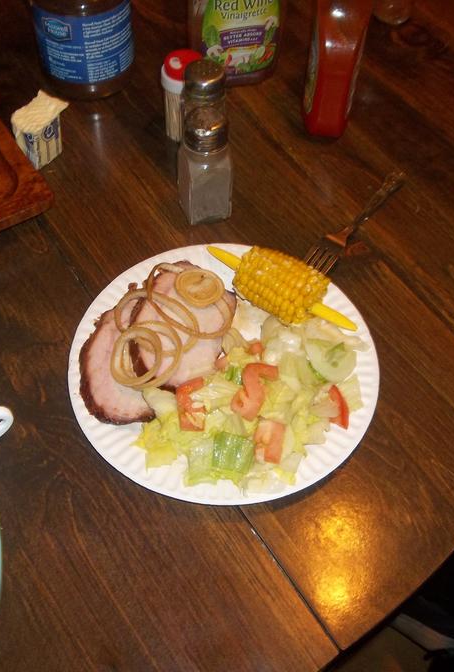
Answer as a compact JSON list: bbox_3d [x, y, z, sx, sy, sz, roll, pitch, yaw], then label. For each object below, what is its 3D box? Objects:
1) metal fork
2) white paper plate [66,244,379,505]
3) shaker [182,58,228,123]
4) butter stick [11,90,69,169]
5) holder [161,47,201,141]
[{"bbox_3d":[0.111,-0.099,0.611,0.025,0.020,0.185,32,54,19],"label":"metal fork"},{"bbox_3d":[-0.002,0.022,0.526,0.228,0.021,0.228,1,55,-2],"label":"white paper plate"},{"bbox_3d":[-0.020,-0.198,0.631,0.038,0.098,0.038,-11,56,-10],"label":"shaker"},{"bbox_3d":[-0.174,-0.191,0.653,0.036,0.043,0.042,33,60,19],"label":"butter stick"},{"bbox_3d":[-0.041,-0.223,0.658,0.038,0.082,0.038,3,55,0],"label":"holder"}]

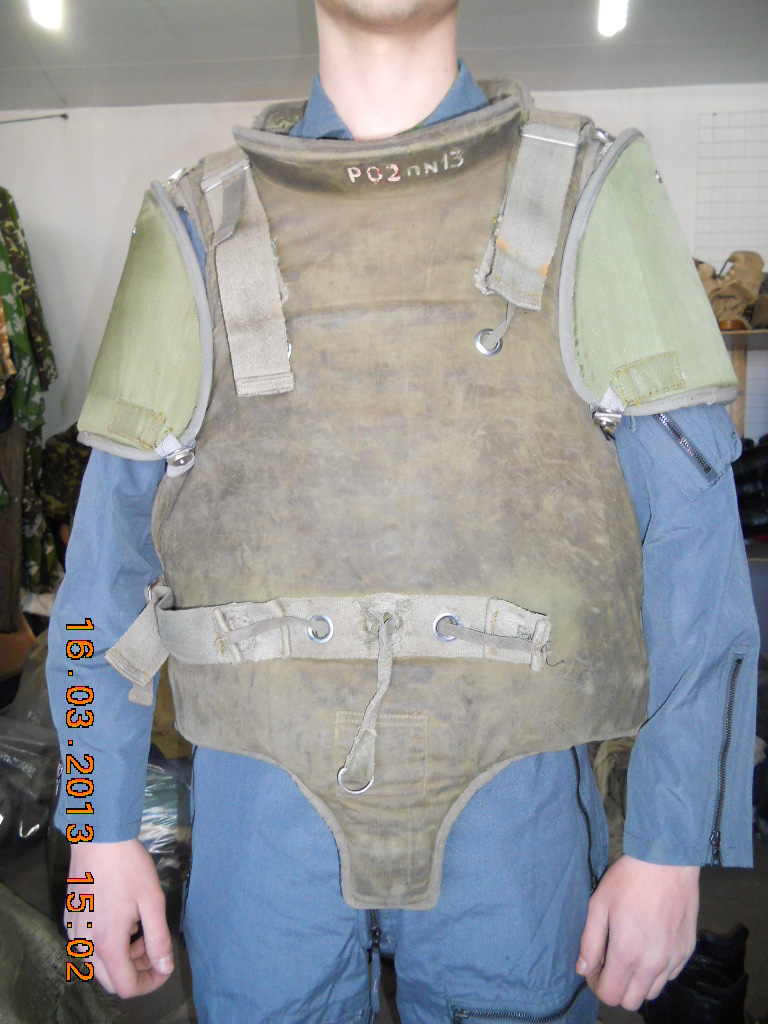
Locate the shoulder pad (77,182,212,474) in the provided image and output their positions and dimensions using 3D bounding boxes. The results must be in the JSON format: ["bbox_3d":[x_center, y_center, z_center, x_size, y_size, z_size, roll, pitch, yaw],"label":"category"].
[{"bbox_3d":[-0.193,-0.160,0.690,0.130,0.245,0.130,8,7,18],"label":"shoulder pad"}]

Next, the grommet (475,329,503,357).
[{"bbox_3d":[0.081,-0.131,0.615,0.021,0.021,0.004,0,0,0],"label":"grommet"}]

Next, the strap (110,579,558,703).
[{"bbox_3d":[-0.056,0.115,0.663,0.383,0.113,0.083,0,7,10],"label":"strap"}]

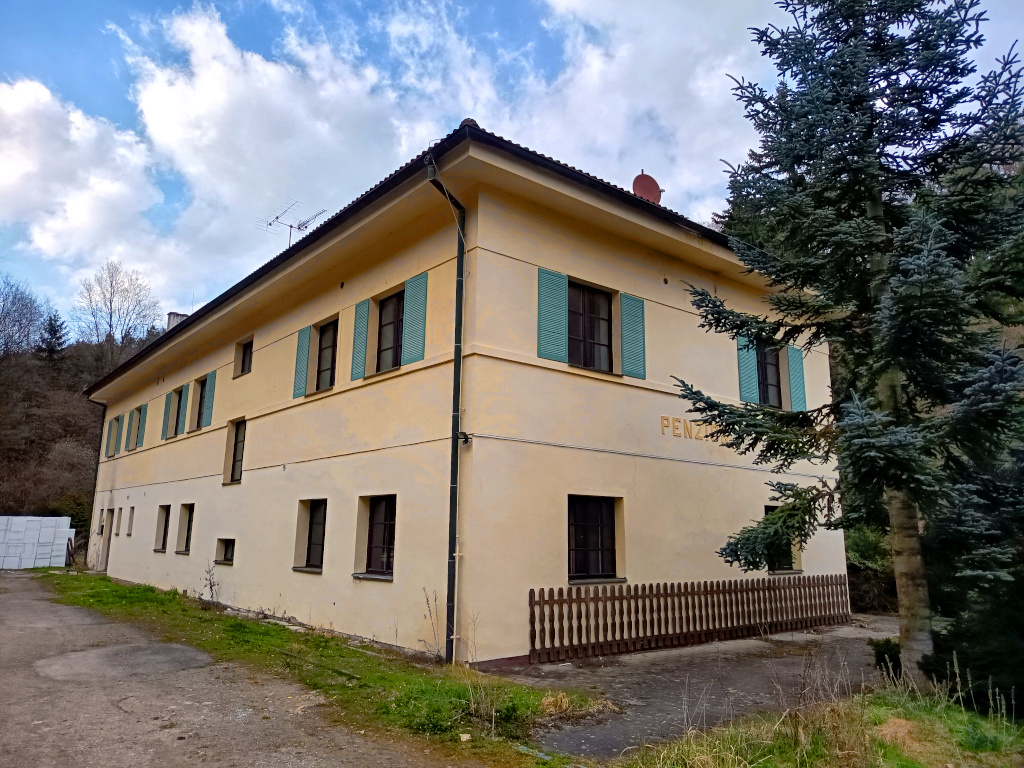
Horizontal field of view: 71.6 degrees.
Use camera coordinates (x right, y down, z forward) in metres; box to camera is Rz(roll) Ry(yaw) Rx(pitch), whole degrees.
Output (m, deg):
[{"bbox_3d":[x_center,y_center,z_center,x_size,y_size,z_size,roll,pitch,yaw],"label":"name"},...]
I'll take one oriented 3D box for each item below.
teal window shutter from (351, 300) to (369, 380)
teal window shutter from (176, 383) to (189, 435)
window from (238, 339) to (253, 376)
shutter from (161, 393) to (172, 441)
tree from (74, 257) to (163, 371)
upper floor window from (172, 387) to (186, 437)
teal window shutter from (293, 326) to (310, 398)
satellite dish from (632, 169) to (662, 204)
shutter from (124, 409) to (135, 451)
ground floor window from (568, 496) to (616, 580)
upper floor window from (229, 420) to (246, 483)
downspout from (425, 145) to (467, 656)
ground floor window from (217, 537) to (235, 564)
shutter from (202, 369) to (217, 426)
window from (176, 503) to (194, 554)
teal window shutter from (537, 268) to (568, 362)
[{"bbox_3d":[-2.712,-0.784,12.705,0.050,1.440,0.570,11,-16,-40],"label":"teal window shutter"},{"bbox_3d":[-9.310,0.720,20.165,0.050,1.440,0.600,11,-16,-40],"label":"teal window shutter"},{"bbox_3d":[-6.405,-0.628,17.324,0.180,0.900,1.140,11,-16,-40],"label":"window"},{"bbox_3d":[-10.396,0.977,21.391,0.050,1.440,0.600,11,-16,-40],"label":"shutter"},{"bbox_3d":[-40.107,-6.744,72.000,8.500,11.300,8.500,7,-14,-29],"label":"tree"},{"bbox_3d":[-9.741,0.908,20.985,0.116,1.465,1.125,11,-15,-39],"label":"upper floor window"},{"bbox_3d":[-4.282,-0.432,14.402,0.050,1.445,0.570,11,-15,-39],"label":"teal window shutter"},{"bbox_3d":[3.210,-4.484,16.276,0.800,0.880,0.450,8,-14,-31],"label":"satellite dish"},{"bbox_3d":[-13.386,1.646,24.817,0.050,1.426,0.582,11,-15,-39],"label":"shutter"},{"bbox_3d":[1.243,2.399,11.096,1.190,1.260,0.180,10,-15,-36],"label":"ground floor window"},{"bbox_3d":[-6.439,1.592,16.842,0.180,1.500,1.150,11,-16,-40],"label":"upper floor window"},{"bbox_3d":[-0.982,0.184,9.740,0.669,6.868,0.097,11,-15,-39],"label":"downspout"},{"bbox_3d":[-6.458,3.837,16.336,0.180,0.500,1.140,11,-16,-40],"label":"ground floor window"},{"bbox_3d":[-7.938,0.408,18.583,0.050,1.445,0.640,11,-15,-39],"label":"shutter"},{"bbox_3d":[-8.459,3.810,18.650,0.272,1.300,1.125,11,-15,-39],"label":"window"},{"bbox_3d":[0.648,-1.064,11.099,0.610,1.440,0.050,10,-15,-36],"label":"teal window shutter"}]

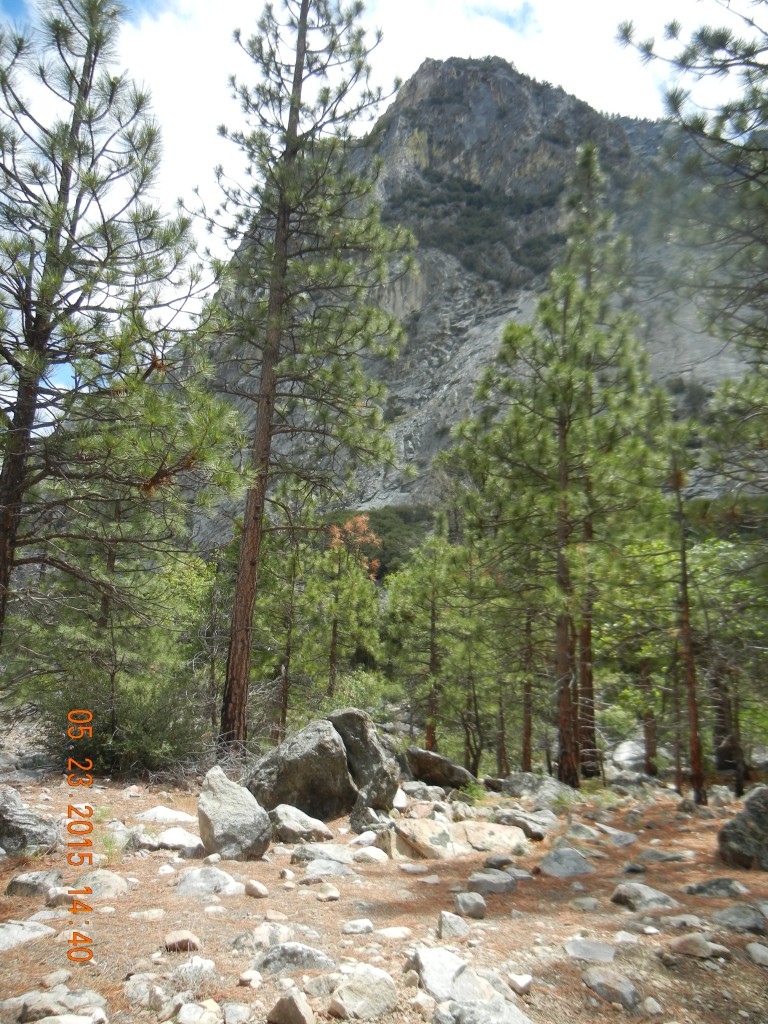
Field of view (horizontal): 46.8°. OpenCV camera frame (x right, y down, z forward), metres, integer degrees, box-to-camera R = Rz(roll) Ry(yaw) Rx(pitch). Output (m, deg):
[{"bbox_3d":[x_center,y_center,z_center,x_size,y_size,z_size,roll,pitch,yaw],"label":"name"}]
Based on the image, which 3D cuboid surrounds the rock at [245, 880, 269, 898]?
[{"bbox_3d":[-0.889,2.640,6.216,0.156,0.106,0.125,2,-15,0],"label":"rock"}]

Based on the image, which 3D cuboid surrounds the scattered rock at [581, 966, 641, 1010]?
[{"bbox_3d":[1.262,2.655,4.946,0.334,0.188,0.251,-6,-17,28],"label":"scattered rock"}]

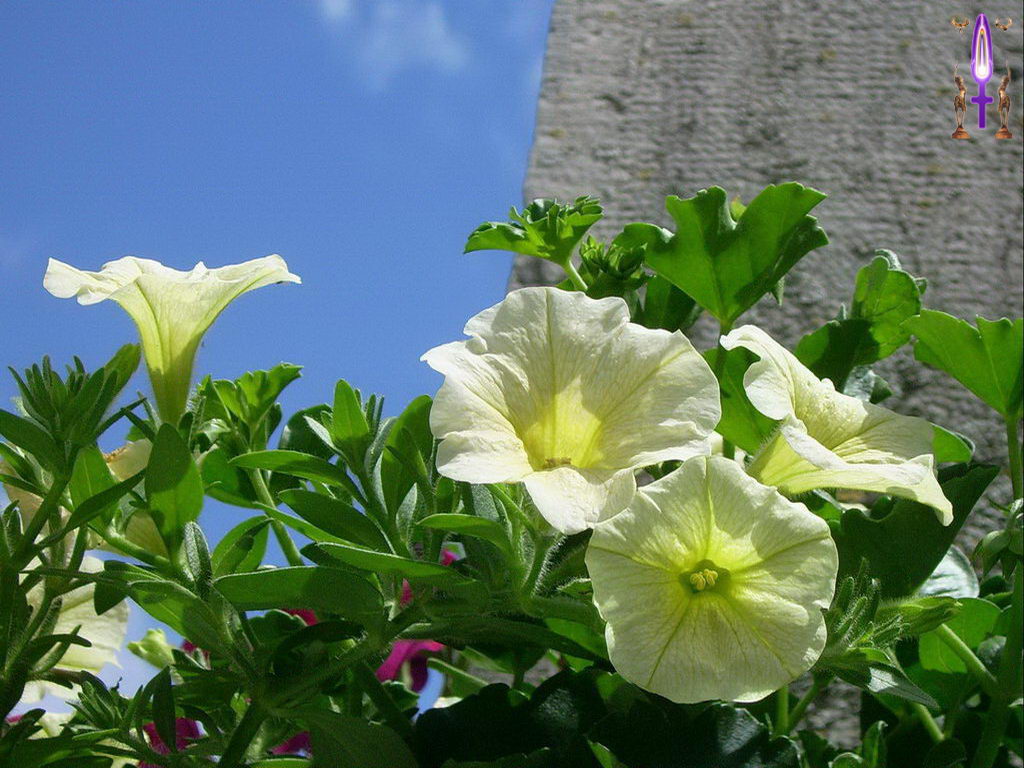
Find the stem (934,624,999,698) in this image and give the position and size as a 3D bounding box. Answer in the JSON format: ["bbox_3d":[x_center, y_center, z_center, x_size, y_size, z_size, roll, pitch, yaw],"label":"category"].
[{"bbox_3d":[0.128,0.078,0.735,0.004,0.026,0.004,-41,-6,0],"label":"stem"}]

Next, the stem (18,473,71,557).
[{"bbox_3d":[-0.124,0.035,0.690,0.004,0.024,0.004,31,-6,-3],"label":"stem"}]

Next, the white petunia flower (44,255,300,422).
[{"bbox_3d":[-0.090,-0.011,0.690,0.068,0.048,0.066,1,-5,0],"label":"white petunia flower"}]

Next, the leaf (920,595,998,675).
[{"bbox_3d":[0.125,0.070,0.725,0.023,0.022,0.009,0,-18,0],"label":"leaf"}]

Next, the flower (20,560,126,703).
[{"bbox_3d":[-0.149,0.083,0.880,0.040,0.052,0.052,-7,-23,28],"label":"flower"}]

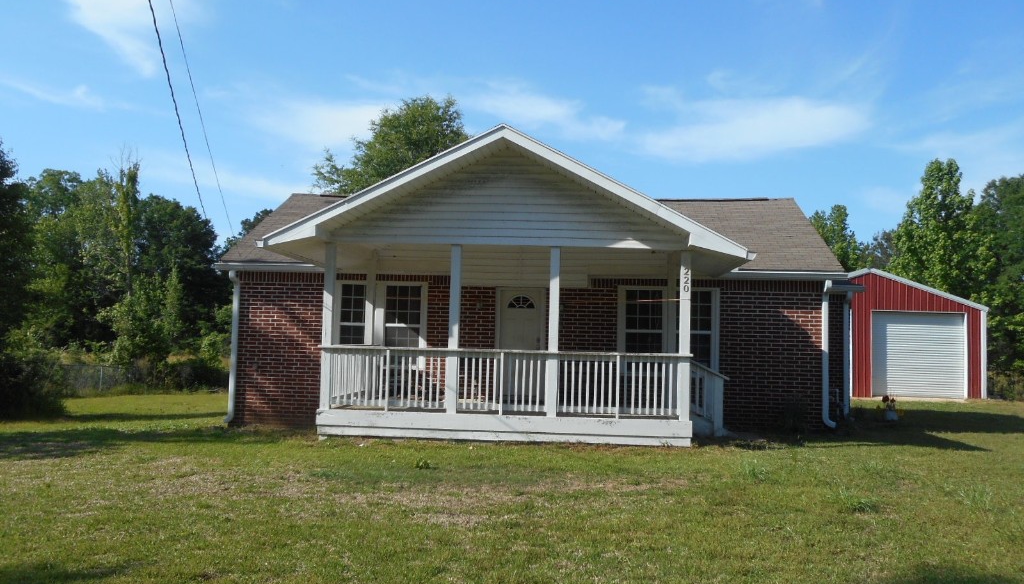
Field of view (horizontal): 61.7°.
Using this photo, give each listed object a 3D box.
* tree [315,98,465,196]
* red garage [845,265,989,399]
[{"bbox_3d":[-5.465,-2.533,37.884,7.421,12.407,7.421,1,-4,5],"label":"tree"},{"bbox_3d":[12.255,1.621,32.404,7.500,4.240,8.000,1,-4,5],"label":"red garage"}]

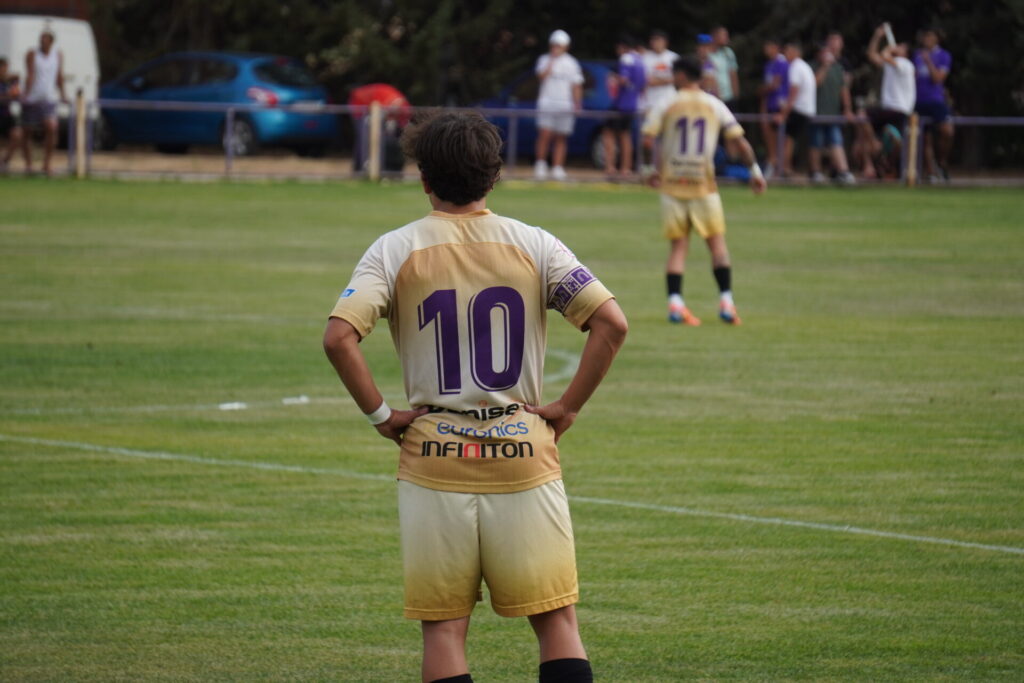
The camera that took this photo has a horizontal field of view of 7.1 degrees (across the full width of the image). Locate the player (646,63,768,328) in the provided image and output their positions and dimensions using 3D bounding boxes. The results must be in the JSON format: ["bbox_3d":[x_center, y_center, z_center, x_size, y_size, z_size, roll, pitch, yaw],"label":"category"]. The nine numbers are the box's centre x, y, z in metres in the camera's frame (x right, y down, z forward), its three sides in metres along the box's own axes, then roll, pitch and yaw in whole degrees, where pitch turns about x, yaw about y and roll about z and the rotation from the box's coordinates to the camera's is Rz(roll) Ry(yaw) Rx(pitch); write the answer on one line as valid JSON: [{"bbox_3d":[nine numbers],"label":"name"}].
[{"bbox_3d":[1.266,-0.994,54.300,0.780,1.765,0.450,1,2,15],"label":"player"}]

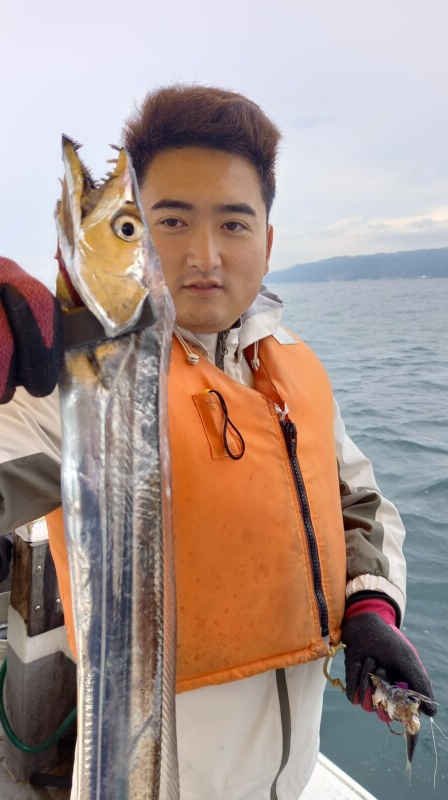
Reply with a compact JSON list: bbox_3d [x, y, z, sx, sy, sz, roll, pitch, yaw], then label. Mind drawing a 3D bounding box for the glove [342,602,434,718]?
[{"bbox_3d":[0.224,0.338,0.775,0.110,0.160,0.090,-10,1,6],"label":"glove"}]

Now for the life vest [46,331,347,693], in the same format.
[{"bbox_3d":[-0.020,0.108,0.815,0.410,0.440,0.280,-10,14,-36],"label":"life vest"}]

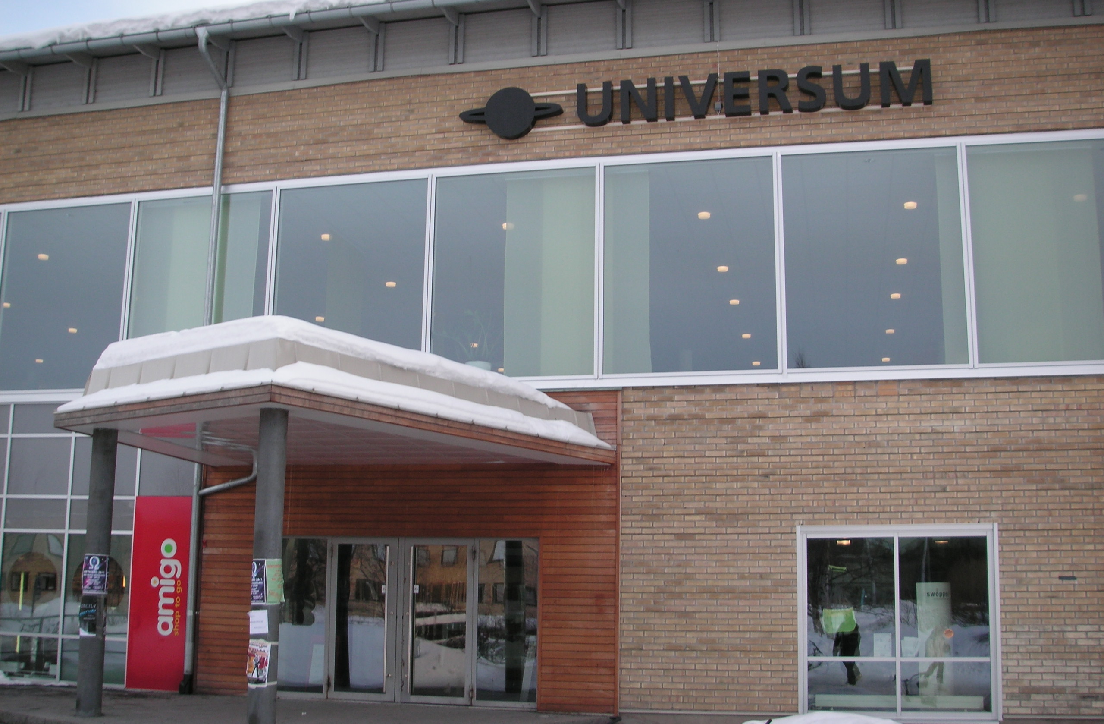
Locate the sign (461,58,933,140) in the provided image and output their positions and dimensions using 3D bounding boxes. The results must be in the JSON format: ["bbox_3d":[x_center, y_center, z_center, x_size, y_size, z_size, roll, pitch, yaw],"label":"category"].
[{"bbox_3d":[1.761,-3.370,15.781,6.116,0.720,0.180,-2,-11,13],"label":"sign"}]

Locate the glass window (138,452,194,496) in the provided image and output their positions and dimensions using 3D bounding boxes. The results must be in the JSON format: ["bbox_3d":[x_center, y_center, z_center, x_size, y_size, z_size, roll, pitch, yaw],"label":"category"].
[{"bbox_3d":[-5.295,1.428,16.675,0.870,0.808,0.080,-2,-11,13],"label":"glass window"}]

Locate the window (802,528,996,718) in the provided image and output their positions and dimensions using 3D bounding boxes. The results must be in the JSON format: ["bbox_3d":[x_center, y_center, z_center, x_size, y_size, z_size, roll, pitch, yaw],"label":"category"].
[{"bbox_3d":[4.037,3.038,14.193,2.174,2.161,0.100,-2,-11,13],"label":"window"}]

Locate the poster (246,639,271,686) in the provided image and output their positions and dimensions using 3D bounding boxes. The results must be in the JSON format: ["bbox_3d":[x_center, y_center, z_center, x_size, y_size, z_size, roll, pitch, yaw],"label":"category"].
[{"bbox_3d":[-2.734,2.795,11.300,0.250,0.420,0.070,-2,-11,15],"label":"poster"}]

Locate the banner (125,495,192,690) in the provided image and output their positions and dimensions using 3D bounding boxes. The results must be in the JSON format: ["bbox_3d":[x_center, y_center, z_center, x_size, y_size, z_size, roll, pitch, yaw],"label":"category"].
[{"bbox_3d":[-5.274,3.096,16.326,0.861,2.551,0.050,-2,-11,13],"label":"banner"}]

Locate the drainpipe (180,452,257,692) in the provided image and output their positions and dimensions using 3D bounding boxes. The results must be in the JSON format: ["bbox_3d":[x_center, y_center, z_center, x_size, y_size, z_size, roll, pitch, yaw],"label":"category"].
[{"bbox_3d":[-4.427,2.812,16.088,0.926,3.097,0.220,-2,-11,13],"label":"drainpipe"}]

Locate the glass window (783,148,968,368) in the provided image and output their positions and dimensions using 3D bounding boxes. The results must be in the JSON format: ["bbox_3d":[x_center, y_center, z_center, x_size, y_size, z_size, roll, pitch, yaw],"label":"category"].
[{"bbox_3d":[3.972,-1.296,15.021,2.177,2.808,0.100,-2,-11,13],"label":"glass window"}]

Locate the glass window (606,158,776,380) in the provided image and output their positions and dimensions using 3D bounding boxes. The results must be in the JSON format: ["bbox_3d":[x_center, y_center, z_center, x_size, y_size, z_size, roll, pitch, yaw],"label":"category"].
[{"bbox_3d":[1.757,-1.240,15.528,2.240,2.828,0.100,-2,-11,13],"label":"glass window"}]

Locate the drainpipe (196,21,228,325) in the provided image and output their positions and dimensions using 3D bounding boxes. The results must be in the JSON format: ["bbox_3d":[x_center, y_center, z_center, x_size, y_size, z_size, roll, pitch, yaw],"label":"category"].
[{"bbox_3d":[-4.810,-2.437,16.849,0.160,4.430,0.750,-2,-11,13],"label":"drainpipe"}]

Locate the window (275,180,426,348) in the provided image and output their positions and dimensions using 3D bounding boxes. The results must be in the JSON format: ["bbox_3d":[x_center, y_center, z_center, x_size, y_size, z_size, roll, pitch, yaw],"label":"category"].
[{"bbox_3d":[-2.784,-1.092,16.561,2.232,2.816,0.100,-2,-11,13],"label":"window"}]

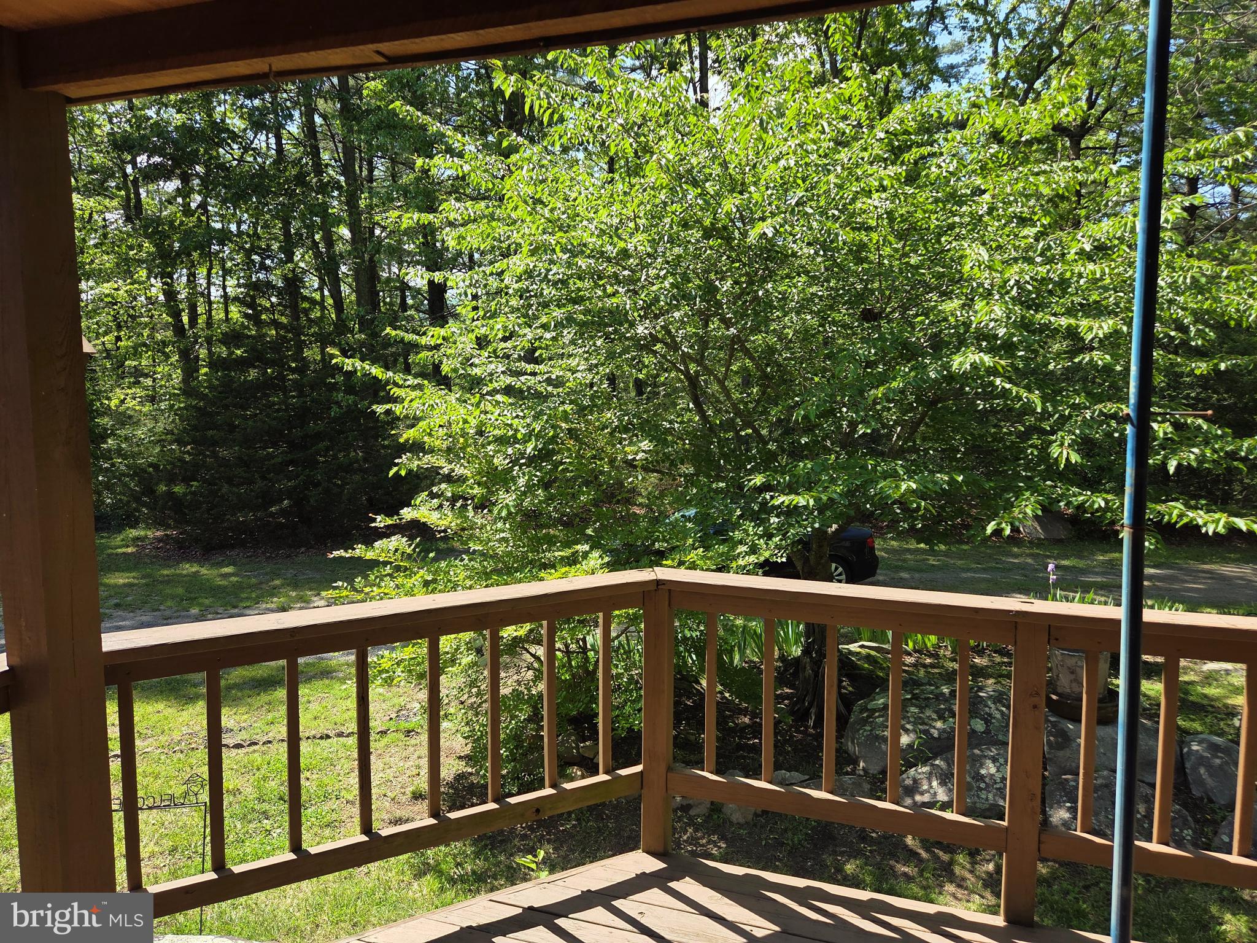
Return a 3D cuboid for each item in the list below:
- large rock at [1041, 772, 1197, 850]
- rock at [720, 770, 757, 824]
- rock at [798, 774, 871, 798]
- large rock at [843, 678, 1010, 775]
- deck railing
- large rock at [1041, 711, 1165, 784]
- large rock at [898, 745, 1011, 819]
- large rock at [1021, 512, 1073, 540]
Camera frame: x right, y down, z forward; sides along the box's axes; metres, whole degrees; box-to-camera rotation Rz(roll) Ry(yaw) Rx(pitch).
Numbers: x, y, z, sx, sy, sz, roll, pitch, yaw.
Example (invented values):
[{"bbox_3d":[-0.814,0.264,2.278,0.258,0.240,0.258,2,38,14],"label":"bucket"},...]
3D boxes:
[{"bbox_3d":[3.052,2.121,5.193,0.829,0.329,0.622,3,6,31],"label":"large rock"},{"bbox_3d":[0.716,2.106,5.416,0.239,0.323,0.215,1,5,8],"label":"rock"},{"bbox_3d":[1.397,2.161,5.628,0.487,0.174,0.292,1,5,14],"label":"rock"},{"bbox_3d":[2.263,1.918,6.232,1.270,0.547,0.953,2,6,20],"label":"large rock"},{"bbox_3d":[0.074,0.957,2.809,3.698,1.065,0.970,0,5,-4],"label":"deck railing"},{"bbox_3d":[3.297,1.979,5.813,0.777,0.498,0.622,3,6,30],"label":"large rock"},{"bbox_3d":[2.203,2.068,5.561,0.772,0.369,0.579,2,6,22],"label":"large rock"},{"bbox_3d":[8.860,1.162,17.704,1.058,0.559,0.794,3,6,27],"label":"large rock"}]

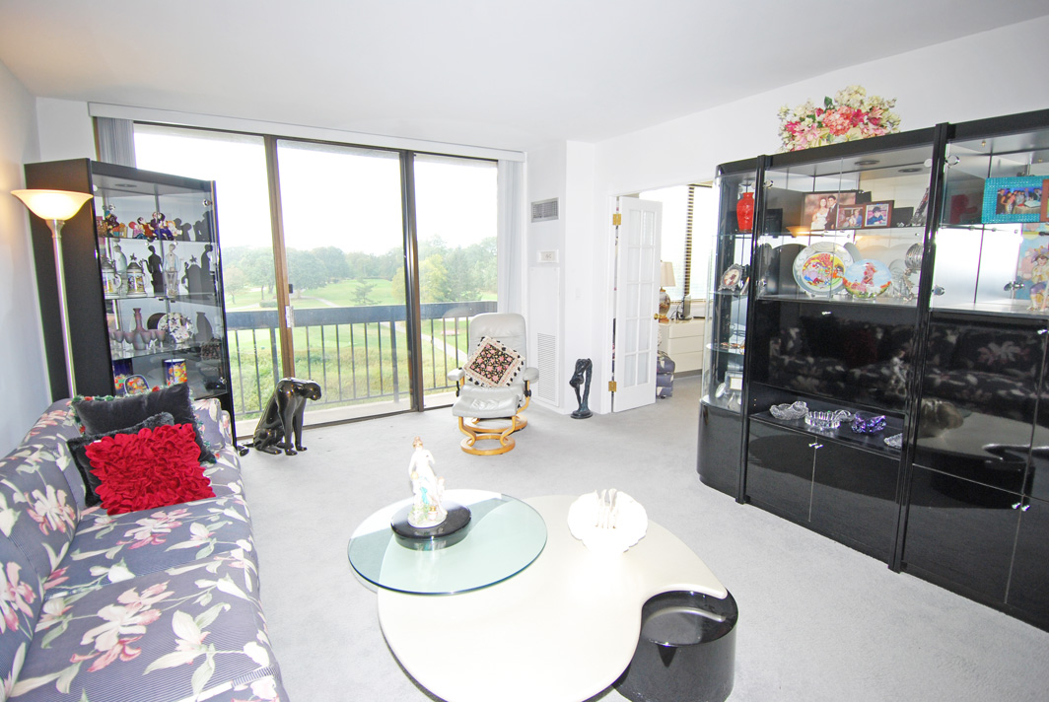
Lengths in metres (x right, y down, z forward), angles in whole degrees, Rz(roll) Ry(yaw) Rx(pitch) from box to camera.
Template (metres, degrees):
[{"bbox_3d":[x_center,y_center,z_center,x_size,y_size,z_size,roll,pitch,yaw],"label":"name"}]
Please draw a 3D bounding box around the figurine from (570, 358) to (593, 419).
[{"bbox_3d":[0.543,0.348,4.989,0.220,0.545,0.200,1,10,6],"label":"figurine"}]

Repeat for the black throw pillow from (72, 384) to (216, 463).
[{"bbox_3d":[-1.794,0.385,2.501,0.470,0.430,0.150,-6,-4,-32],"label":"black throw pillow"}]

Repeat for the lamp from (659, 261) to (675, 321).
[{"bbox_3d":[1.738,-0.740,6.564,0.350,0.757,0.350,-6,11,-31],"label":"lamp"}]

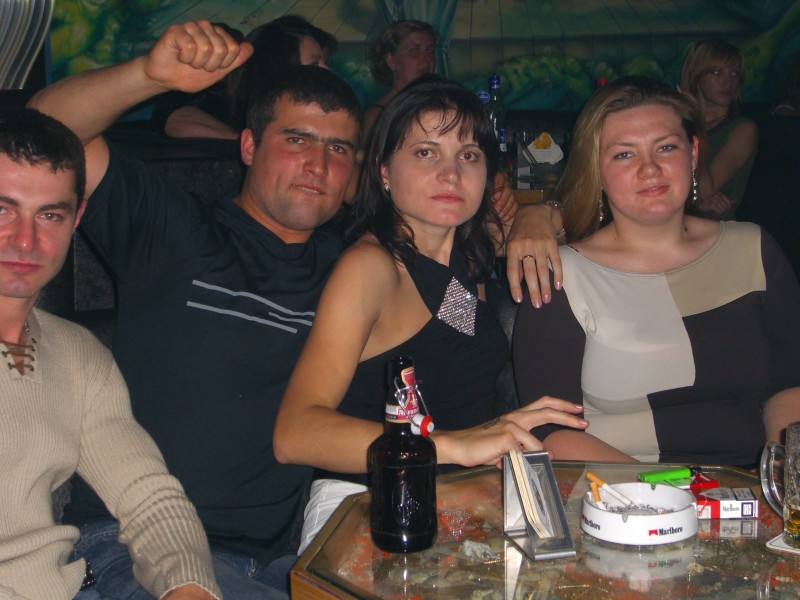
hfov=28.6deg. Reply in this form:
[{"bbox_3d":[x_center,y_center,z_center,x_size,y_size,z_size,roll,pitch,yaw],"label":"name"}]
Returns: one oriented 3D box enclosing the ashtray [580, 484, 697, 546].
[{"bbox_3d":[0.288,0.256,1.882,0.140,0.036,0.140,1,10,9],"label":"ashtray"}]

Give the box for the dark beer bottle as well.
[{"bbox_3d":[0.004,0.176,1.816,0.078,0.222,0.078,-1,10,0],"label":"dark beer bottle"}]

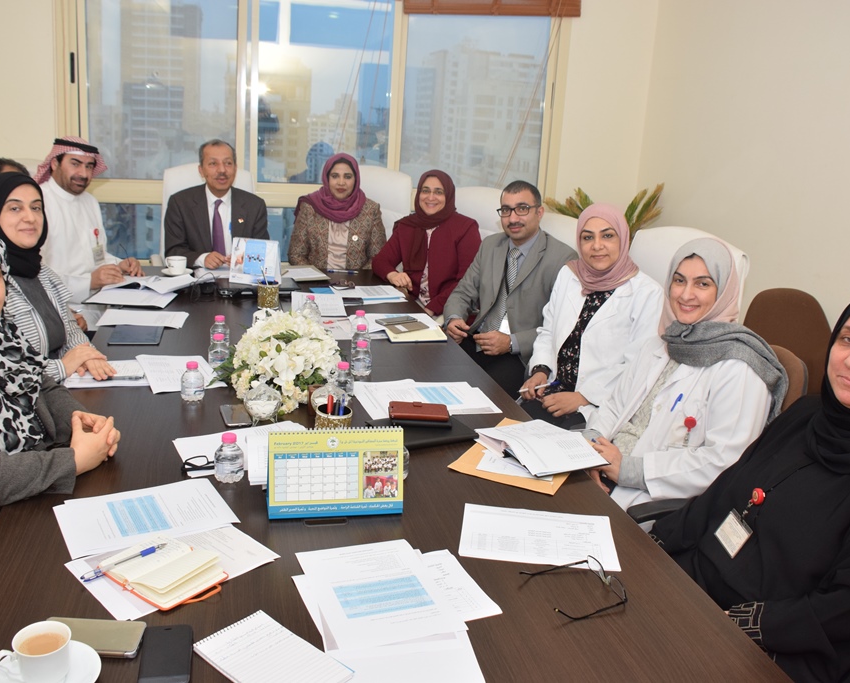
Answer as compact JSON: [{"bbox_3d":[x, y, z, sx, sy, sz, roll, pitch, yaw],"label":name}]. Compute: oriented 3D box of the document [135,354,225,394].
[{"bbox_3d":[-0.735,0.093,2.305,0.210,0.007,0.297,-6,18,-29],"label":"document"}]

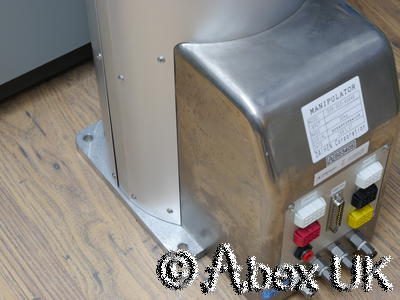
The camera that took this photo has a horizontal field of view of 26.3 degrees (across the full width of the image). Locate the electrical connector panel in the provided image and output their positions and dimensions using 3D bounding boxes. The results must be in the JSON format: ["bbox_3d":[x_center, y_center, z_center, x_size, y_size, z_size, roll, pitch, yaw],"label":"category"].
[{"bbox_3d":[0.132,0.069,0.803,0.128,0.122,0.022,-29,53,-23],"label":"electrical connector panel"}]

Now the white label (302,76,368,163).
[{"bbox_3d":[0.116,-0.026,0.732,0.065,0.054,0.002,-29,30,-24],"label":"white label"}]

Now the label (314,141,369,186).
[{"bbox_3d":[0.127,0.011,0.764,0.066,0.014,0.002,-29,54,-24],"label":"label"}]

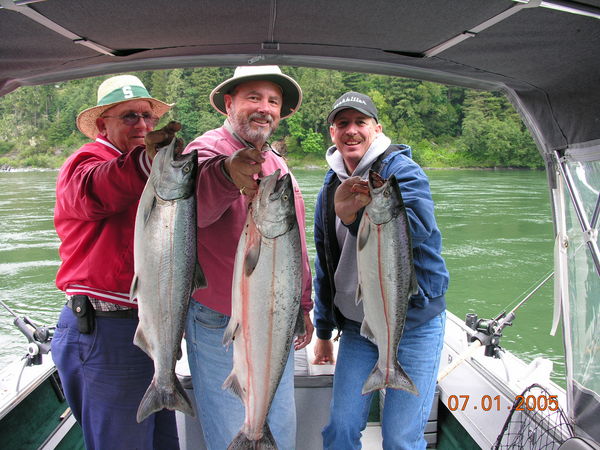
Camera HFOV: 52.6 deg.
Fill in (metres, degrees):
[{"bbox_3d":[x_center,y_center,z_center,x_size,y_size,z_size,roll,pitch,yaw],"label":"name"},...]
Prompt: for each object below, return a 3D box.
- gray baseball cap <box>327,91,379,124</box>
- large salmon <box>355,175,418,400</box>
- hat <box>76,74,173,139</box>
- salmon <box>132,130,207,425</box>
[{"bbox_3d":[0.183,-0.415,2.130,0.175,0.130,0.265,4,4,14],"label":"gray baseball cap"},{"bbox_3d":[0.260,0.177,1.800,0.180,0.680,0.090,-1,6,6],"label":"large salmon"},{"bbox_3d":[-0.600,-0.425,2.090,0.335,0.145,0.355,-4,-9,-40],"label":"hat"},{"bbox_3d":[-0.373,0.168,1.720,0.210,0.820,0.105,0,6,-10],"label":"salmon"}]

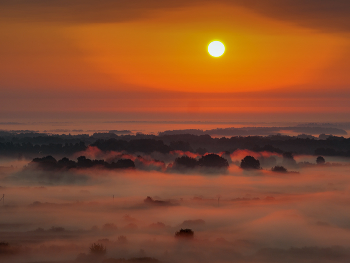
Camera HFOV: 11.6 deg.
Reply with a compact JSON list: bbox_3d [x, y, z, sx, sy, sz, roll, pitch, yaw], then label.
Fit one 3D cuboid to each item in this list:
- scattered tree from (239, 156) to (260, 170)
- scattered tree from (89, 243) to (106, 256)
[{"bbox_3d":[65.510,28.970,1487.570,16.900,14.700,16.000,0,0,0],"label":"scattered tree"},{"bbox_3d":[-26.130,40.680,585.530,5.600,5.400,5.600,0,0,0],"label":"scattered tree"}]

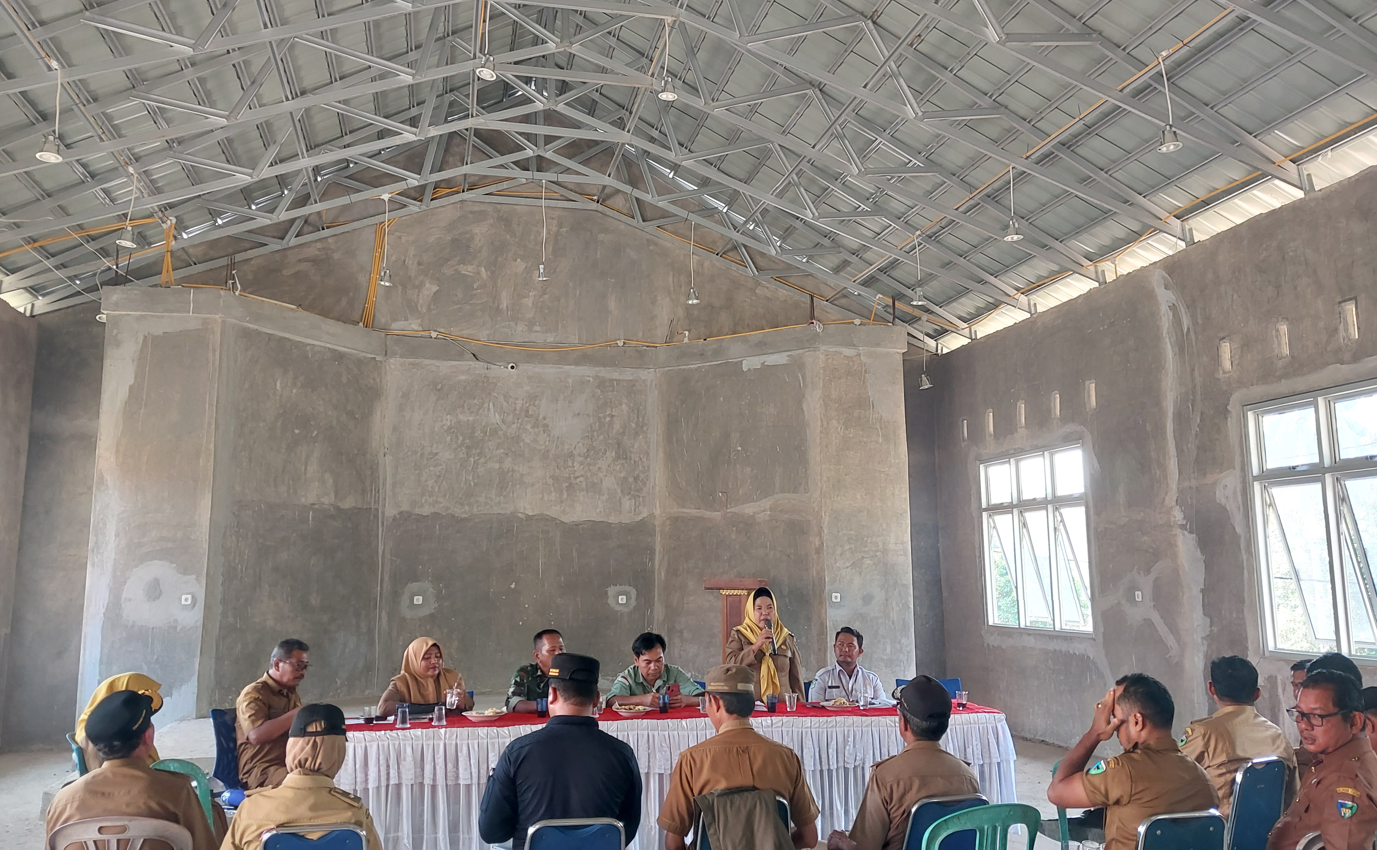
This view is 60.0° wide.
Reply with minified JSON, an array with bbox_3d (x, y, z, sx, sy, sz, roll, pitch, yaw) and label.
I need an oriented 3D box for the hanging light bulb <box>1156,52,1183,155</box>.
[{"bbox_3d":[2.475,-1.658,6.140,0.130,0.550,0.130,1,-8,-12],"label":"hanging light bulb"}]

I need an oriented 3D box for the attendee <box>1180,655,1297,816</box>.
[{"bbox_3d":[2.170,1.570,4.930,0.520,1.300,0.780,1,-8,-9],"label":"attendee"}]

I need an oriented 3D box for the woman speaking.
[{"bbox_3d":[0.494,1.817,7.713,0.500,1.530,0.360,1,-8,-6],"label":"woman speaking"}]

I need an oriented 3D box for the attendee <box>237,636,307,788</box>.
[{"bbox_3d":[-2.093,1.833,6.514,0.800,1.270,0.520,0,-8,-4],"label":"attendee"}]

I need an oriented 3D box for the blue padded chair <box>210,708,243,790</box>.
[{"bbox_3d":[-2.470,2.050,6.880,0.520,0.840,0.440,0,-8,-3],"label":"blue padded chair"}]

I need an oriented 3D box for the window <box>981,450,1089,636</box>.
[{"bbox_3d":[3.302,1.106,11.400,0.120,1.720,1.800,2,-8,-14],"label":"window"}]

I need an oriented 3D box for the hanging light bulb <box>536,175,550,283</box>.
[{"bbox_3d":[-1.363,-1.833,11.200,0.140,0.960,0.140,2,-8,-14],"label":"hanging light bulb"}]

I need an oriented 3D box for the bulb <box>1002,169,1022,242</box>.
[{"bbox_3d":[2.334,-1.582,8.600,0.145,0.510,0.145,0,-8,0],"label":"bulb"}]

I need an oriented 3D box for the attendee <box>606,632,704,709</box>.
[{"bbox_3d":[-0.202,1.896,7.379,0.580,1.220,0.750,1,-8,-6],"label":"attendee"}]

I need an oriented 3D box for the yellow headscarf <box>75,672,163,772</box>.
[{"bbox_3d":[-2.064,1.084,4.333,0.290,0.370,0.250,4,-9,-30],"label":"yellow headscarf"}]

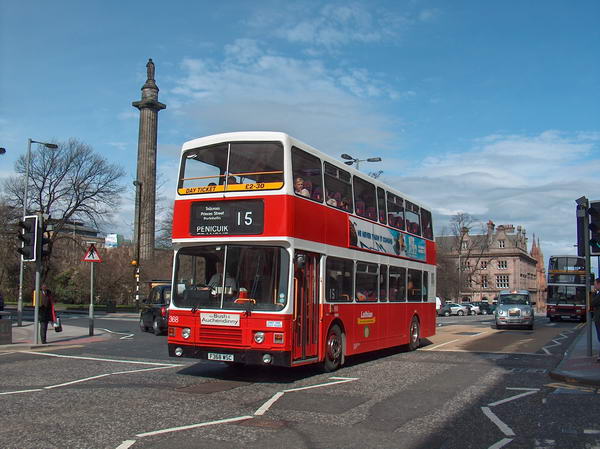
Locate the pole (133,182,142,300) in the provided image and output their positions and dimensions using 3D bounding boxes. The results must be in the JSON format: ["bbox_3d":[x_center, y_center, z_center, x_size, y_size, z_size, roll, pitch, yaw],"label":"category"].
[{"bbox_3d":[-10.813,1.463,42.064,0.400,8.700,1.200,-2,-7,25],"label":"pole"}]

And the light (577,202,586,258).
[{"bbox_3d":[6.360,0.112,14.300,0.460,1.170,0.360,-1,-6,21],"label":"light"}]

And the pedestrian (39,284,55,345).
[{"bbox_3d":[-7.168,2.535,18.191,0.500,1.690,0.380,-1,-7,20],"label":"pedestrian"}]

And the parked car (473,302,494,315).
[{"bbox_3d":[21.329,10.118,77.000,4.200,1.480,1.750,0,-6,9],"label":"parked car"}]

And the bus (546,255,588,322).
[{"bbox_3d":[19.226,4.688,46.319,2.500,4.350,9.800,-2,-7,23],"label":"bus"}]

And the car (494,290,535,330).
[{"bbox_3d":[10.380,4.100,30.950,1.800,1.830,4.550,-1,-6,19],"label":"car"}]

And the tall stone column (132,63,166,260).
[{"bbox_3d":[-27.832,-8.426,116.190,5.500,44.700,5.500,-2,-7,23],"label":"tall stone column"}]

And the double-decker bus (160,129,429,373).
[{"bbox_3d":[0.882,1.002,15.740,2.500,4.320,10.250,-2,-7,25],"label":"double-decker bus"}]

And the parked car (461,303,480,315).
[{"bbox_3d":[19.196,9.683,73.000,4.200,1.450,1.750,-2,-7,22],"label":"parked car"}]

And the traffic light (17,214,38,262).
[{"bbox_3d":[-7.004,0.360,16.500,0.500,1.170,0.380,-3,-6,30],"label":"traffic light"}]

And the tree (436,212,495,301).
[{"bbox_3d":[22.605,5.159,87.000,8.000,13.300,8.000,1,-6,0],"label":"tree"}]

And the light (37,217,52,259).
[{"bbox_3d":[-7.163,0.365,18.000,0.420,1.150,0.400,4,-7,-25],"label":"light"}]

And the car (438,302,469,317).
[{"bbox_3d":[15.945,8.940,67.000,4.200,1.450,1.750,-2,-7,22],"label":"car"}]

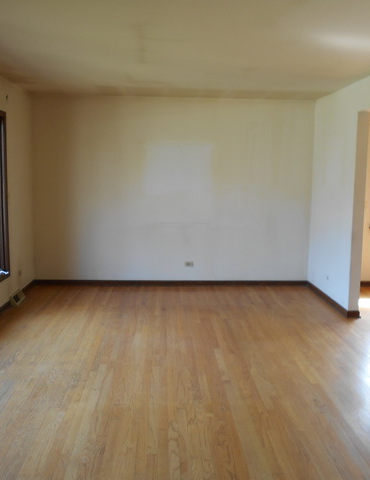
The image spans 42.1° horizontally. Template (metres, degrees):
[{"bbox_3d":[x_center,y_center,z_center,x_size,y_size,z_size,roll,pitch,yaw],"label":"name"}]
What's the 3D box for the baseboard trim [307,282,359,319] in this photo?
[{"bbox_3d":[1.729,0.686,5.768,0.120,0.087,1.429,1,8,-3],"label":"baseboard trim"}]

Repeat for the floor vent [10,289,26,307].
[{"bbox_3d":[-1.902,0.652,5.498,0.080,0.110,0.390,1,8,-3],"label":"floor vent"}]

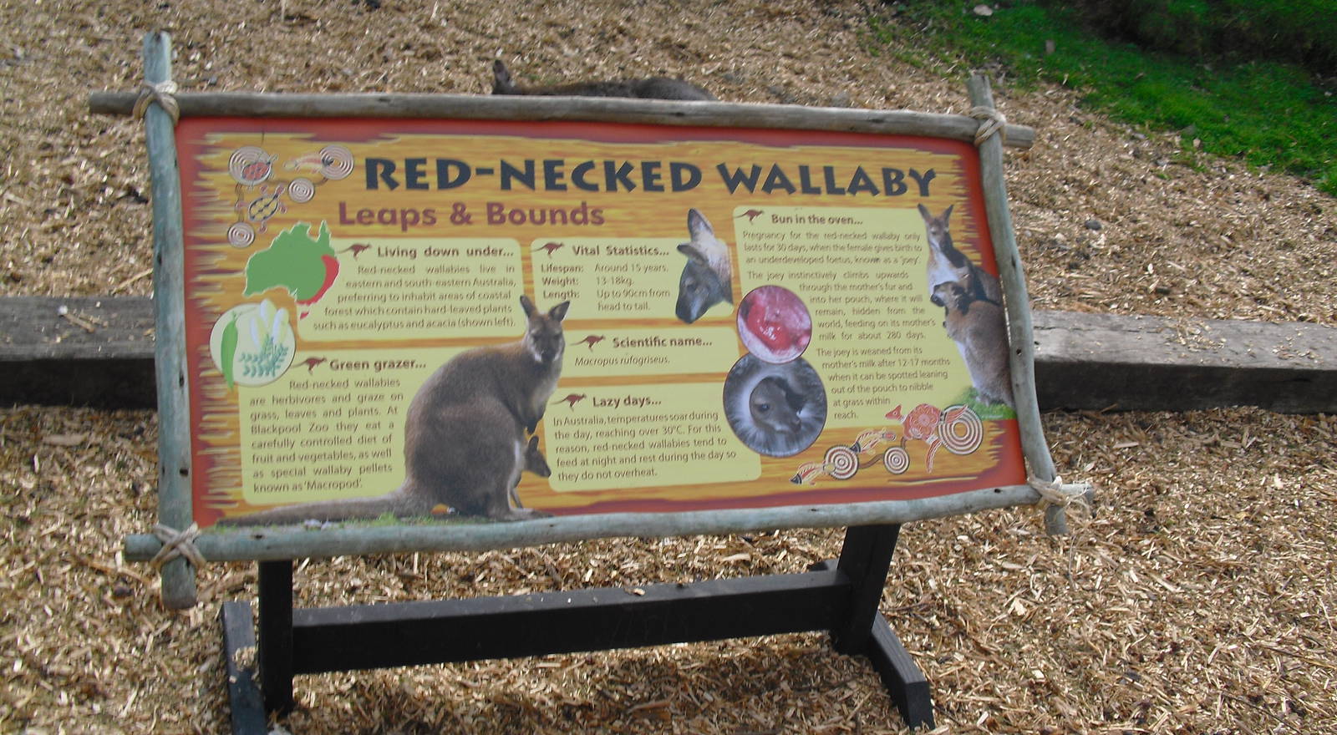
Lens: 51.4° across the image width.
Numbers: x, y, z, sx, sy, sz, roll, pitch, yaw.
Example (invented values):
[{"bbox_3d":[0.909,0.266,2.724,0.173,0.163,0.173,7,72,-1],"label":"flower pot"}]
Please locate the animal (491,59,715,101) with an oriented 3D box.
[{"bbox_3d":[-0.137,-0.778,4.100,0.820,0.300,0.320,1,29,-16],"label":"animal"}]

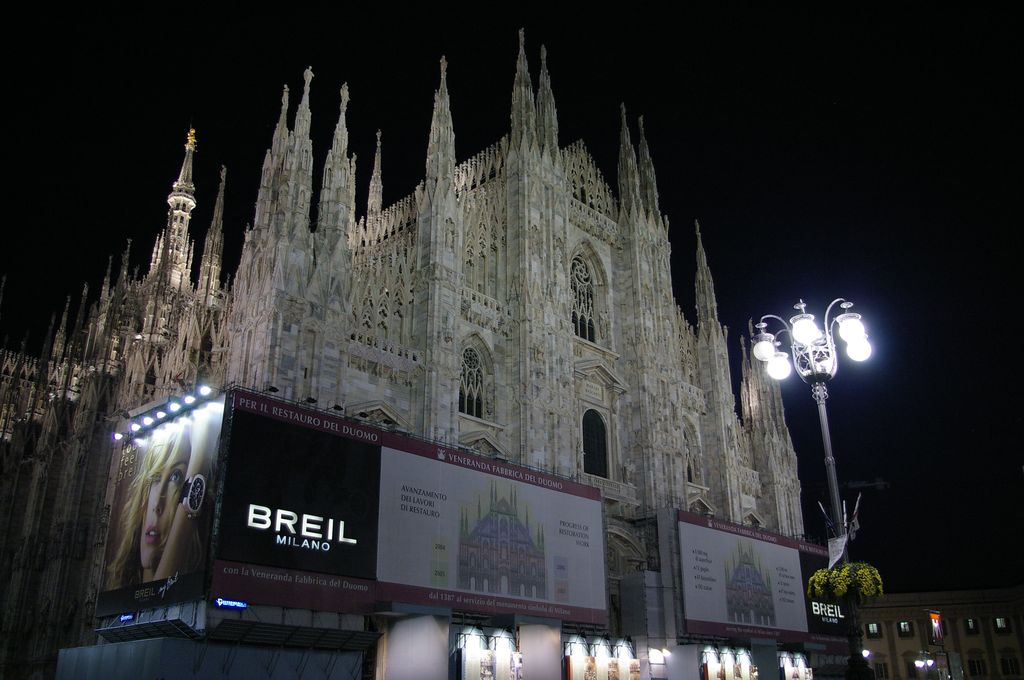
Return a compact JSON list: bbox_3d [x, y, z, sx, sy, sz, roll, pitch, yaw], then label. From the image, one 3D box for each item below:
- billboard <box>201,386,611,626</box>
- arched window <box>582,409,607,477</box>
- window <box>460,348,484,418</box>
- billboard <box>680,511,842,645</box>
[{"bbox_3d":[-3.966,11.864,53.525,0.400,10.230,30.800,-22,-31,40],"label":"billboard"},{"bbox_3d":[7.202,8.933,74.316,0.400,6.020,3.200,-22,-31,40],"label":"arched window"},{"bbox_3d":[-3.148,3.185,65.878,0.400,5.600,2.440,-22,-31,40],"label":"window"},{"bbox_3d":[24.691,23.418,80.551,0.400,10.100,30.400,-22,-31,40],"label":"billboard"}]

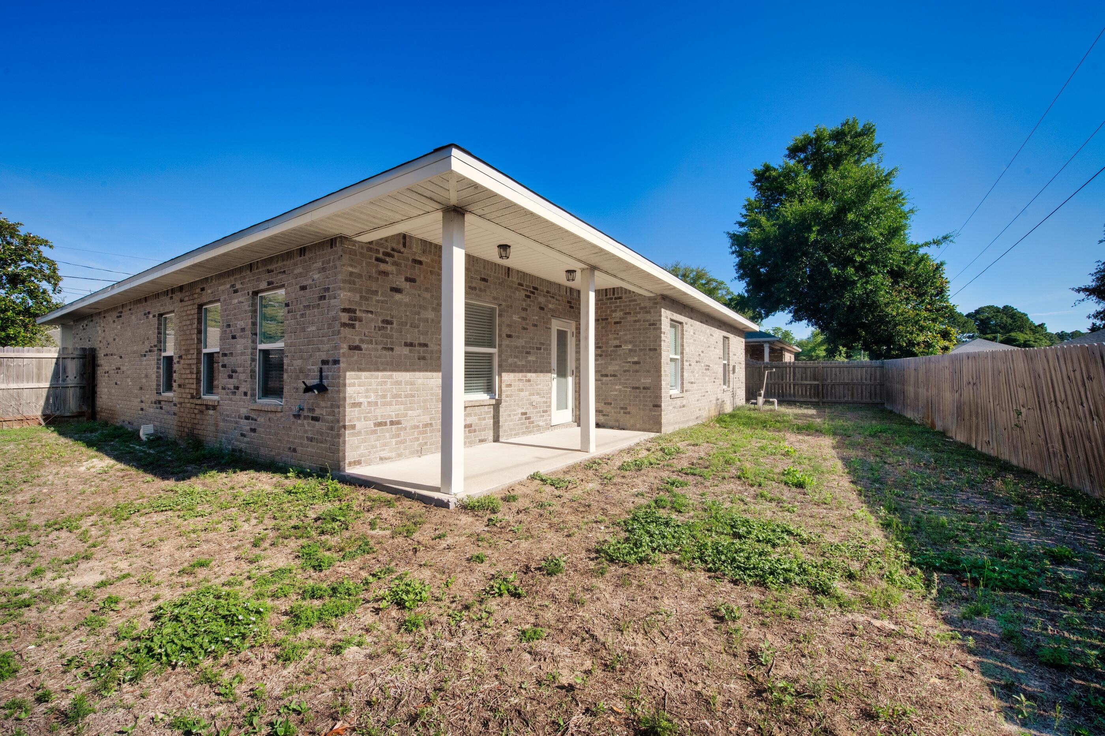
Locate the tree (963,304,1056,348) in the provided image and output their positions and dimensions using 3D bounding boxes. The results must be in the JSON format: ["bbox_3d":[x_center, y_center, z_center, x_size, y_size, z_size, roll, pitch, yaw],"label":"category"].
[{"bbox_3d":[66.074,-3.526,62.043,9.000,11.424,9.400,1,-1,-43],"label":"tree"}]

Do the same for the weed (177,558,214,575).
[{"bbox_3d":[-2.281,1.269,2.749,0.177,0.059,0.142,1,-1,-40],"label":"weed"}]

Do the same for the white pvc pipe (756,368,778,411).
[{"bbox_3d":[6.787,0.676,13.593,0.616,1.325,0.250,0,-1,27],"label":"white pvc pipe"}]

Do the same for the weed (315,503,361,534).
[{"bbox_3d":[-1.671,1.175,3.361,0.313,0.202,0.407,0,-1,-26],"label":"weed"}]

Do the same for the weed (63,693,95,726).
[{"bbox_3d":[-1.776,1.282,1.613,0.078,0.082,0.086,0,-1,43],"label":"weed"}]

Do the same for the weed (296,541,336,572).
[{"bbox_3d":[-1.523,1.216,2.777,0.233,0.129,0.256,0,-1,-29],"label":"weed"}]

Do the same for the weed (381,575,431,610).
[{"bbox_3d":[-0.802,1.230,2.355,0.258,0.142,0.245,0,-1,-19],"label":"weed"}]

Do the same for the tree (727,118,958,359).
[{"bbox_3d":[16.528,-6.151,24.570,10.870,15.611,10.544,0,-1,34],"label":"tree"}]

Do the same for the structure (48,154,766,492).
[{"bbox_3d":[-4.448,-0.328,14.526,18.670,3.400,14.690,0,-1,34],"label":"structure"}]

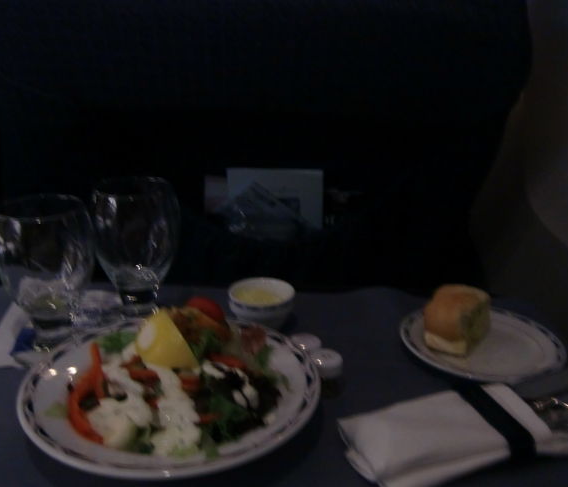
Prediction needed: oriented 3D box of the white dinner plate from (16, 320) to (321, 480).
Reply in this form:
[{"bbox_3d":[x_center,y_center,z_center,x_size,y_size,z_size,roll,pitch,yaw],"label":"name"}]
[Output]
[{"bbox_3d":[-0.080,0.110,0.466,0.212,0.024,0.212,1,19,0],"label":"white dinner plate"}]

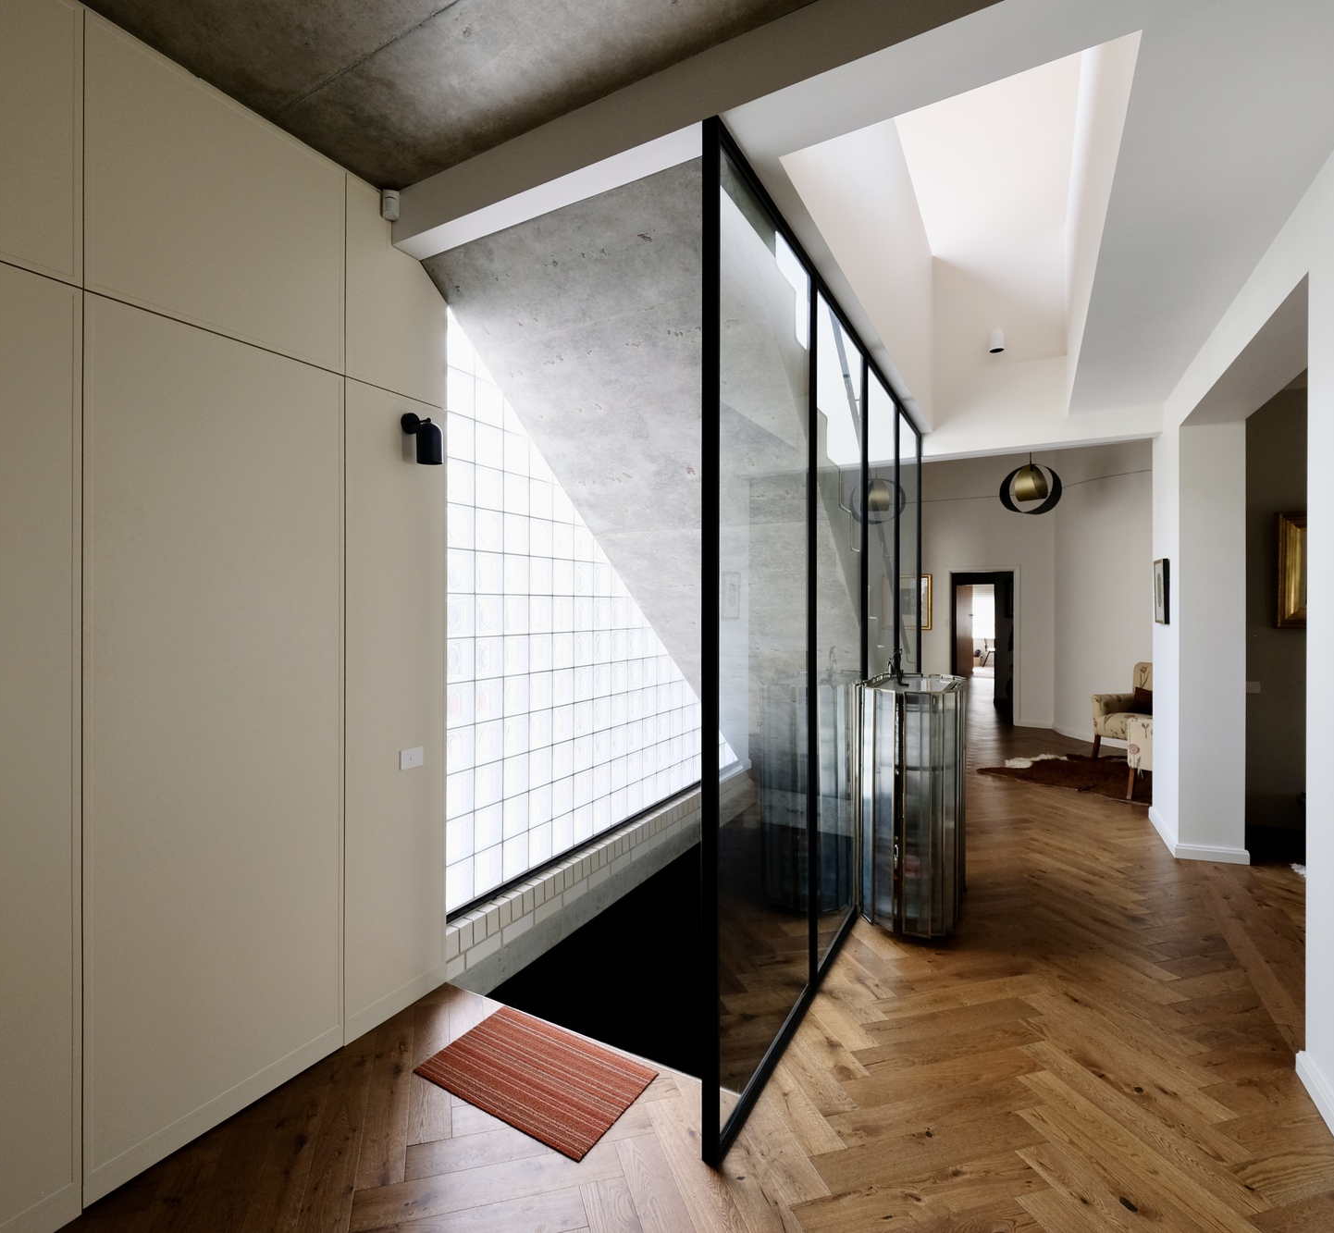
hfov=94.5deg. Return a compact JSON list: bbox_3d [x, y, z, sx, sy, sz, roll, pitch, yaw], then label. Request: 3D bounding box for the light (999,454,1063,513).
[{"bbox_3d":[4.064,-1.480,6.900,0.600,0.650,0.580,0,0,30],"label":"light"}]

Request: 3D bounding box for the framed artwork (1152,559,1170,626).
[{"bbox_3d":[3.594,-0.175,4.464,0.034,0.460,0.340,0,0,30],"label":"framed artwork"}]

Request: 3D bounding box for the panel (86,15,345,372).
[{"bbox_3d":[-1.421,-1.287,2.021,0.030,0.768,0.738,0,0,31],"label":"panel"}]

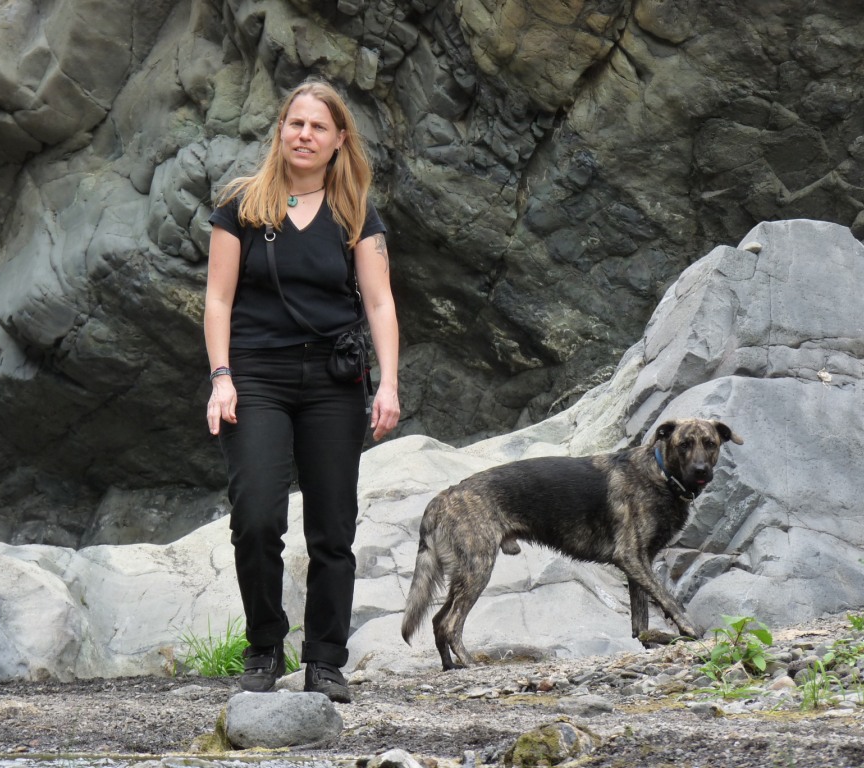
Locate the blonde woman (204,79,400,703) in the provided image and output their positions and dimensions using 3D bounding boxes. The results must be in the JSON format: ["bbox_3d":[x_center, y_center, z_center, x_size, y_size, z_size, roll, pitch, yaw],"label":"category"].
[{"bbox_3d":[-0.351,0.019,15.400,0.530,1.690,0.380,0,1,3],"label":"blonde woman"}]

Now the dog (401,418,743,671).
[{"bbox_3d":[0.393,0.452,16.000,0.950,0.710,0.300,0,1,-9],"label":"dog"}]

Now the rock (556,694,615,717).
[{"bbox_3d":[0.404,0.846,14.950,0.153,0.057,0.110,0,1,0],"label":"rock"}]

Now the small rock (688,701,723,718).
[{"bbox_3d":[0.720,0.857,14.950,0.090,0.046,0.075,0,1,0],"label":"small rock"}]

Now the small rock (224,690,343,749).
[{"bbox_3d":[-0.377,0.851,14.400,0.300,0.145,0.200,0,1,0],"label":"small rock"}]

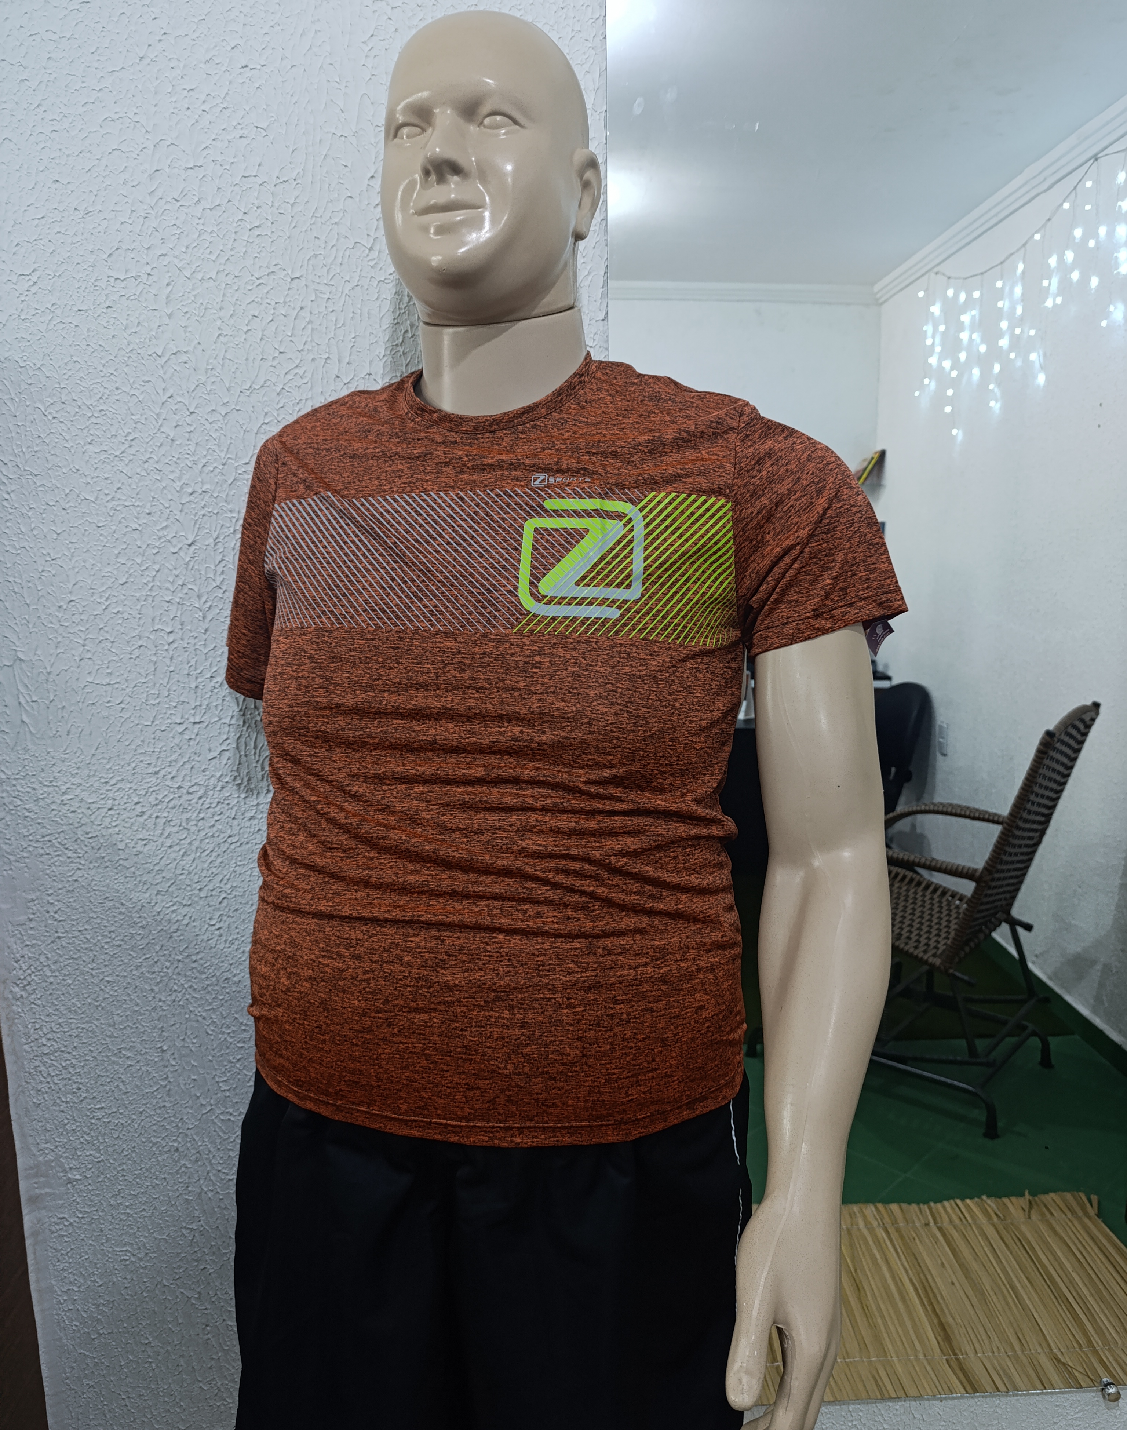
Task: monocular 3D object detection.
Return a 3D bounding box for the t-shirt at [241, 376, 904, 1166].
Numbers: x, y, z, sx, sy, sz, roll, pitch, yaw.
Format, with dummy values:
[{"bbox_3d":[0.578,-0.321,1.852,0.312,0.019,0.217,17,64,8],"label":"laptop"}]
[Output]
[{"bbox_3d":[-0.036,0.003,0.875,0.620,0.630,0.300,2,10,19],"label":"t-shirt"}]

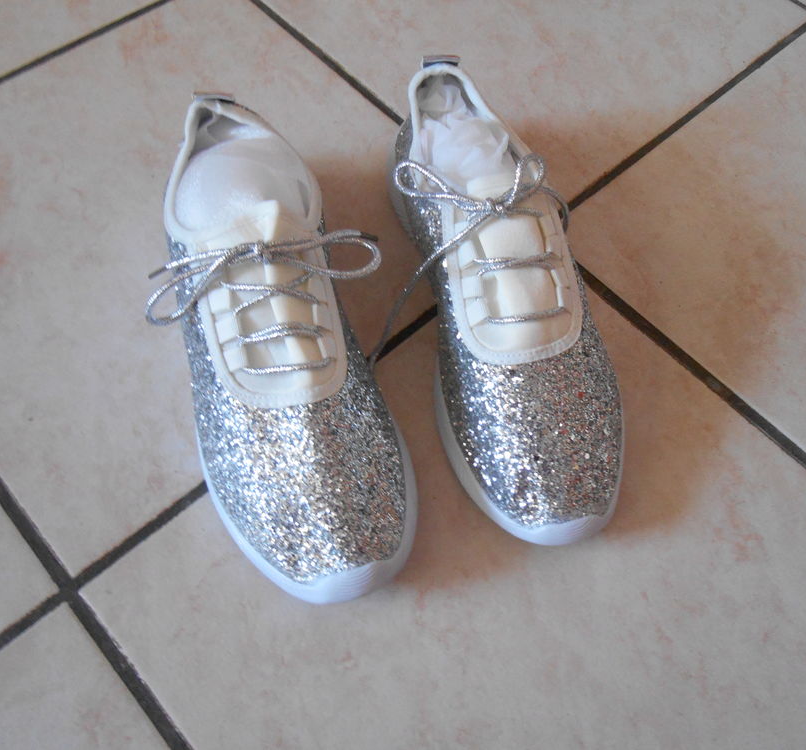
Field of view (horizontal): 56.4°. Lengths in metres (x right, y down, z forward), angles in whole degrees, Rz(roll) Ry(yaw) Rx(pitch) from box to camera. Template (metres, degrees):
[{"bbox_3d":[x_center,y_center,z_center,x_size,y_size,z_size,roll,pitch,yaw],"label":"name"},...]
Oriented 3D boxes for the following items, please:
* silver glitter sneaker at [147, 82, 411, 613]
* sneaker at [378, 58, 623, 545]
[{"bbox_3d":[-0.067,-0.021,0.381,0.100,0.096,0.266,-14,64,-10],"label":"silver glitter sneaker"},{"bbox_3d":[0.057,-0.051,0.403,0.100,0.096,0.267,-11,63,-9],"label":"sneaker"}]

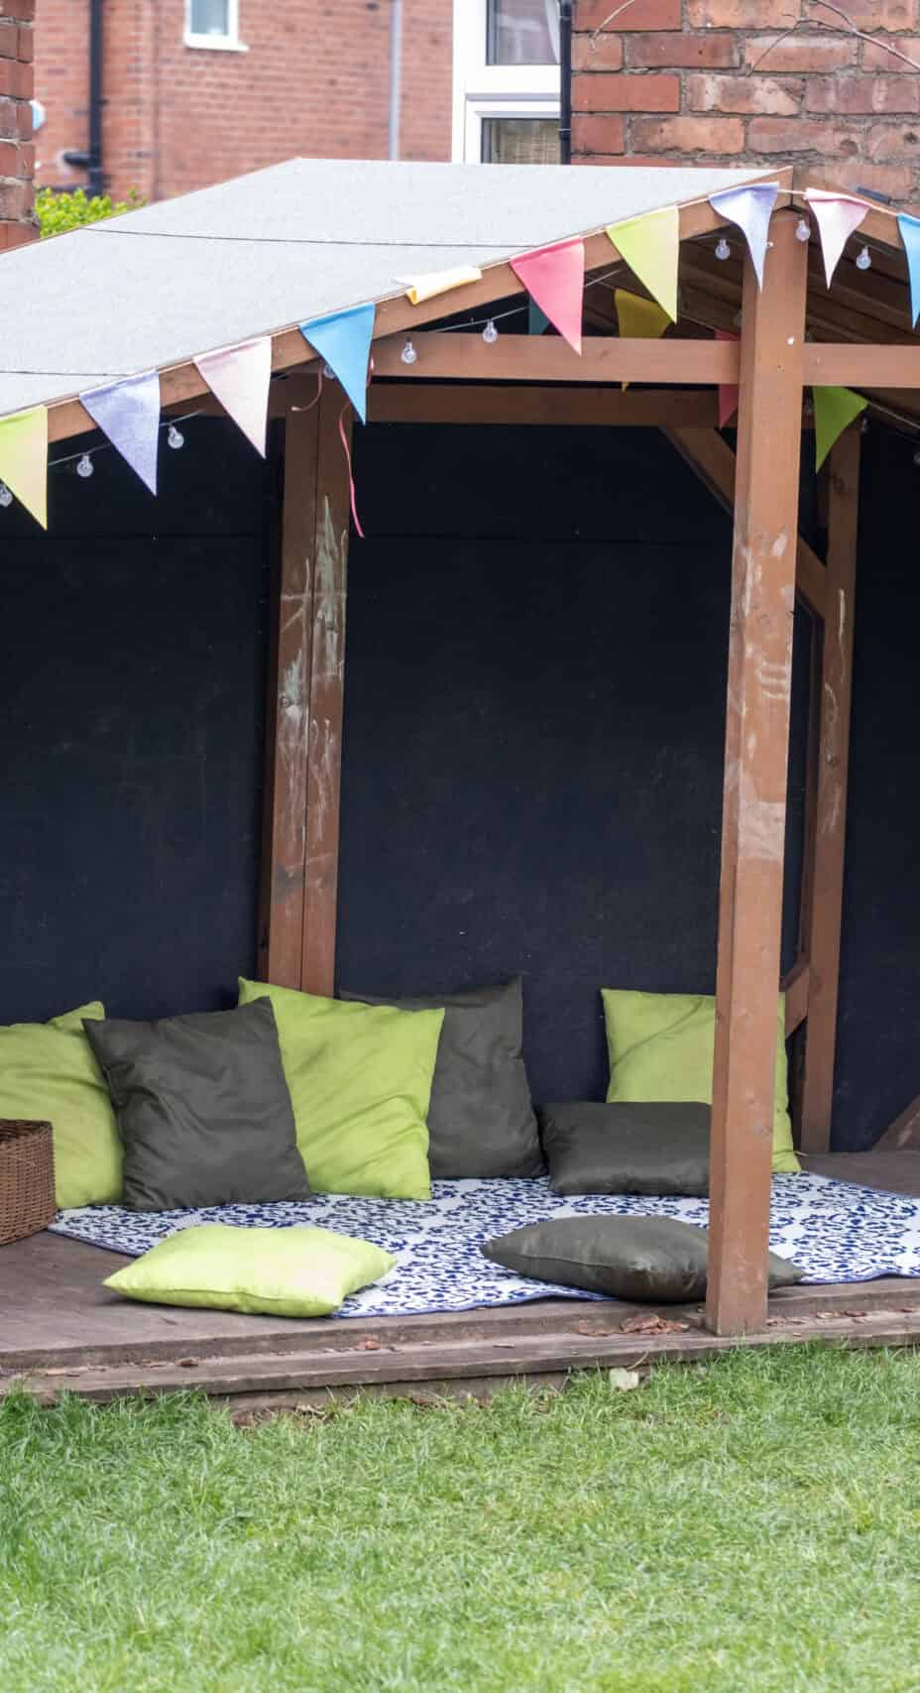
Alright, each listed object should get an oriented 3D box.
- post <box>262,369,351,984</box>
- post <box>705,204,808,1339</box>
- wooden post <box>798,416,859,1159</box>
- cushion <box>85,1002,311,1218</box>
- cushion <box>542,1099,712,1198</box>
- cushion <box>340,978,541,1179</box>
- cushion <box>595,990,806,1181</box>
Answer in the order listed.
[{"bbox_3d":[-0.259,-0.188,9.919,0.127,1.522,0.040,-2,7,-32],"label":"post"},{"bbox_3d":[0.455,-0.109,8.886,0.089,1.712,0.040,-1,6,-32],"label":"post"},{"bbox_3d":[0.654,-0.106,10.508,0.064,1.312,0.040,-1,6,-32],"label":"wooden post"},{"bbox_3d":[-0.430,0.429,9.672,0.340,0.342,0.110,-3,-21,-26],"label":"cushion"},{"bbox_3d":[0.304,0.520,10.033,0.341,0.095,0.304,1,21,-10],"label":"cushion"},{"bbox_3d":[-0.037,0.398,9.966,0.357,0.350,0.110,-1,-19,-21],"label":"cushion"},{"bbox_3d":[0.422,0.409,10.212,0.336,0.334,0.110,1,-22,-16],"label":"cushion"}]

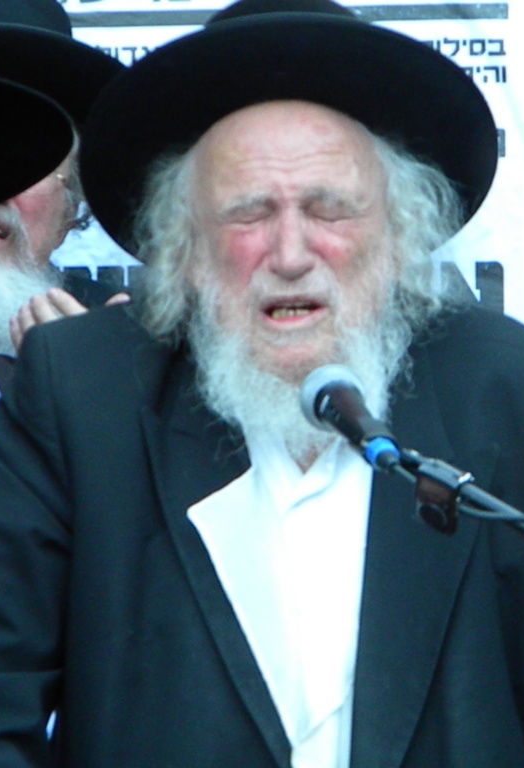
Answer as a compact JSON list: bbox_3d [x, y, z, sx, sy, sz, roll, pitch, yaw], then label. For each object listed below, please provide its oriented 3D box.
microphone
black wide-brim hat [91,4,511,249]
[{"bbox_3d":[0.070,0.029,3.360,0.052,0.052,0.165,-5,21,-16],"label":"microphone"},{"bbox_3d":[0.018,-0.226,3.620,0.345,0.130,0.375,-2,-35,-1],"label":"black wide-brim hat"}]

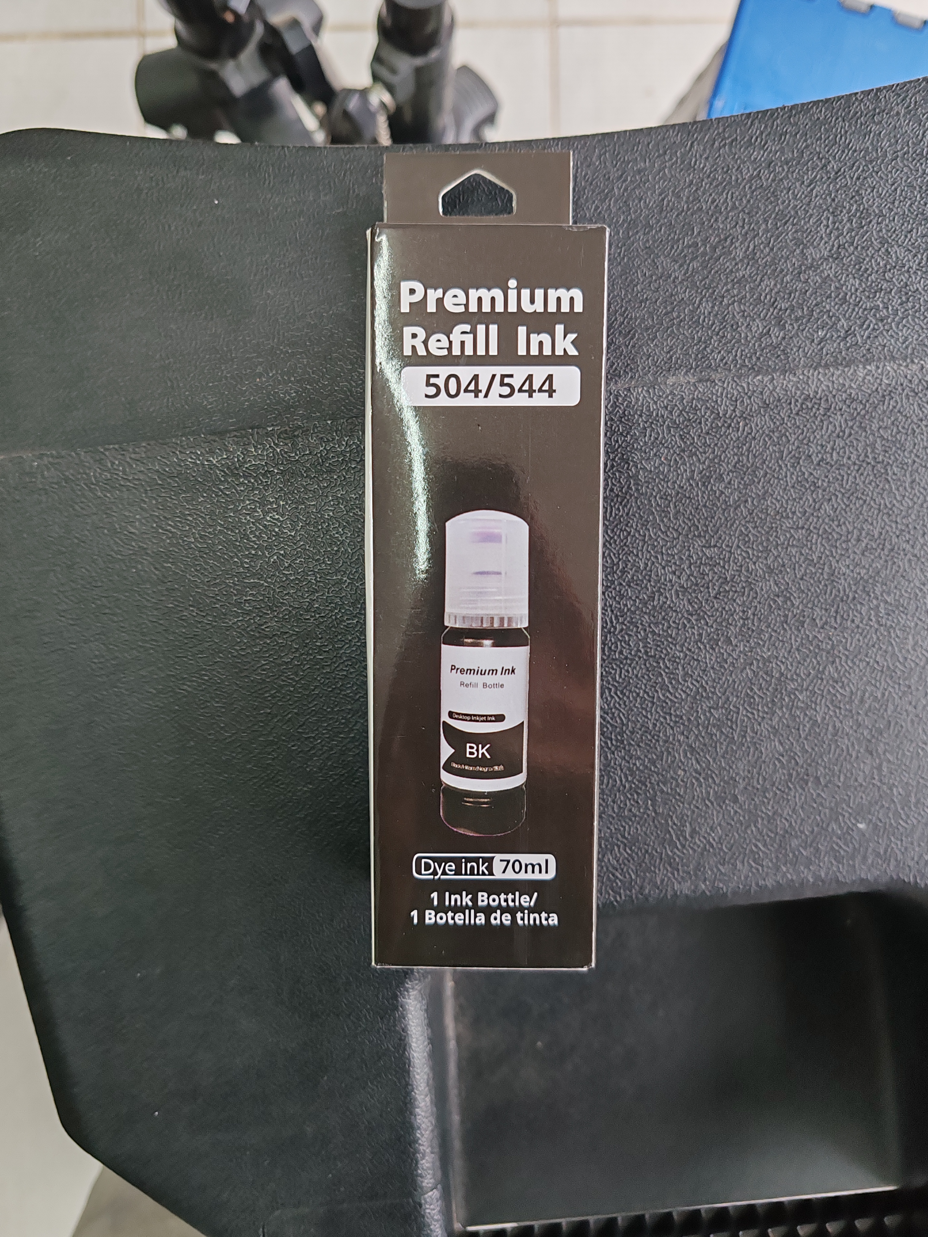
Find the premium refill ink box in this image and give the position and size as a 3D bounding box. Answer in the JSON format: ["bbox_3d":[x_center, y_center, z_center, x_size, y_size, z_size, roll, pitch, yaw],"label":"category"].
[{"bbox_3d":[0.004,-0.018,0.192,0.041,0.043,0.161,0,94,-2],"label":"premium refill ink box"}]

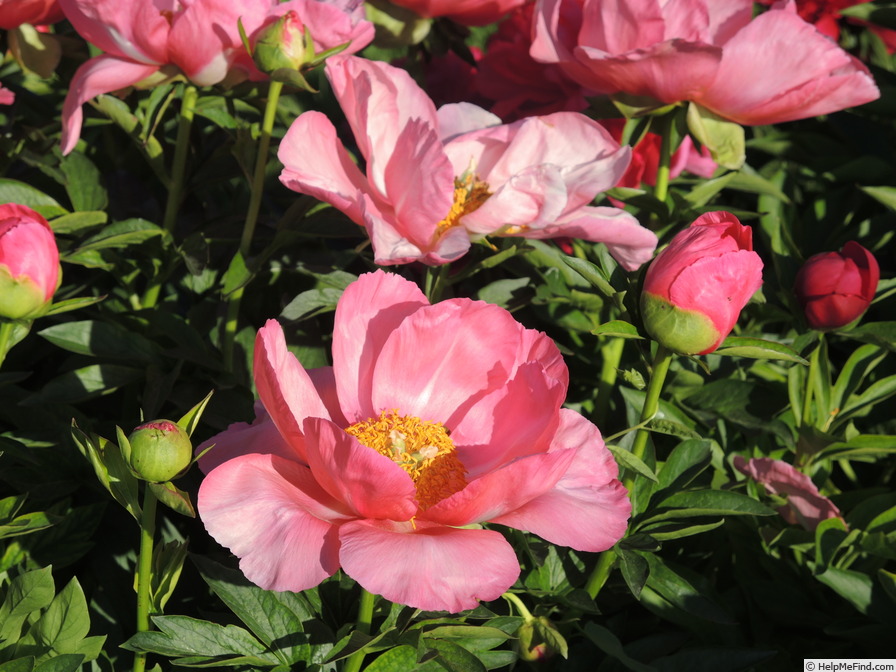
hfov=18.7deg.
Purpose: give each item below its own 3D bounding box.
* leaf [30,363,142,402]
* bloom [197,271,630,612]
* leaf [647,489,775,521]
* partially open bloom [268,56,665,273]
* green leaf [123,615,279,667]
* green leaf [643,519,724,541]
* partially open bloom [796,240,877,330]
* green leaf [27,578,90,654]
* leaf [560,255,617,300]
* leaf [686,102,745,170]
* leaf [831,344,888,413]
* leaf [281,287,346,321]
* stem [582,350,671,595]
[{"bbox_3d":[-0.151,0.020,1.140,0.047,0.007,0.020,-12,33,-18],"label":"leaf"},{"bbox_3d":[-0.012,0.037,1.040,0.164,0.085,0.145,0,28,0],"label":"bloom"},{"bbox_3d":[0.108,0.070,1.120,0.055,0.010,0.020,2,27,4],"label":"leaf"},{"bbox_3d":[0.010,-0.088,1.380,0.190,0.095,0.140,-2,20,-5],"label":"partially open bloom"},{"bbox_3d":[-0.092,0.113,1.010,0.059,0.008,0.027,6,30,-9],"label":"green leaf"},{"bbox_3d":[0.097,0.080,1.120,0.037,0.008,0.013,2,27,4],"label":"green leaf"},{"bbox_3d":[0.200,-0.026,1.400,0.043,0.045,0.043,8,19,-3],"label":"partially open bloom"},{"bbox_3d":[-0.171,0.123,1.200,0.026,0.008,0.036,15,59,2],"label":"green leaf"},{"bbox_3d":[0.061,-0.026,1.180,0.029,0.008,0.013,35,35,-12],"label":"leaf"},{"bbox_3d":[0.128,-0.095,1.300,0.023,0.010,0.037,-34,78,-20],"label":"leaf"},{"bbox_3d":[0.177,0.018,1.170,0.008,0.034,0.011,32,14,-31],"label":"leaf"},{"bbox_3d":[-0.060,-0.015,1.240,0.042,0.010,0.020,-20,33,-21],"label":"leaf"},{"bbox_3d":[0.075,0.056,1.130,0.009,0.113,0.009,16,18,-5],"label":"stem"}]

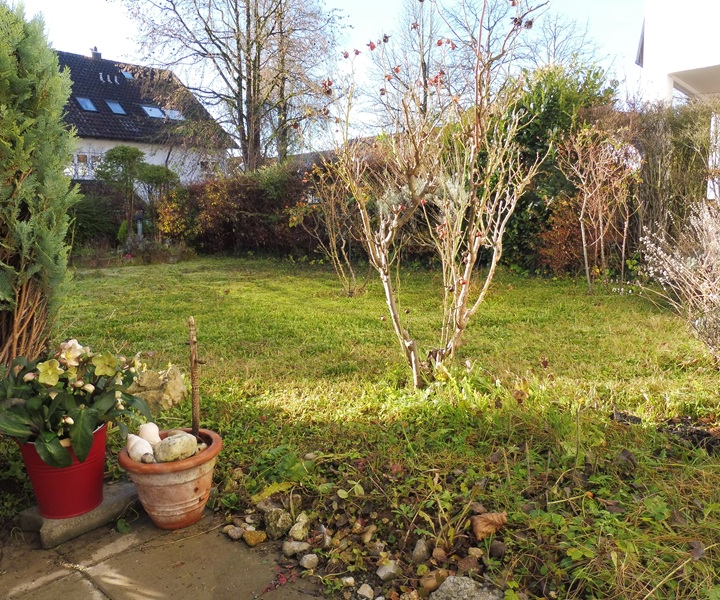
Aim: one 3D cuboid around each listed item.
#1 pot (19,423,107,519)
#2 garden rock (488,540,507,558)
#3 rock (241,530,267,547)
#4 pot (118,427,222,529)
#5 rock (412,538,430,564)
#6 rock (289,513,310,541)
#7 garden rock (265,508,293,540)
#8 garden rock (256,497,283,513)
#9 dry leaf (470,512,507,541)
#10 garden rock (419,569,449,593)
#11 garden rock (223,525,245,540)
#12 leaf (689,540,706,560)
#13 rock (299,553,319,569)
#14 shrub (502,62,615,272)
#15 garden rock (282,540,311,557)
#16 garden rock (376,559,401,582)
[{"bbox_3d":[-0.783,0.450,1.552,0.216,0.208,0.216,0,10,0],"label":"pot"},{"bbox_3d":[0.328,0.592,1.369,0.040,0.031,0.035,1,8,14],"label":"garden rock"},{"bbox_3d":[-0.261,0.595,1.438,0.059,0.030,0.042,-3,8,-11],"label":"rock"},{"bbox_3d":[-0.513,0.503,1.597,0.270,0.204,0.270,0,10,0],"label":"pot"},{"bbox_3d":[0.152,0.620,1.425,0.045,0.055,0.045,0,10,0],"label":"rock"},{"bbox_3d":[-0.153,0.573,1.466,0.053,0.061,0.063,-2,8,-7],"label":"rock"},{"bbox_3d":[-0.216,0.595,1.530,0.074,0.072,0.068,0,10,0],"label":"garden rock"},{"bbox_3d":[-0.251,0.570,1.602,0.072,0.033,0.061,-3,8,-10],"label":"garden rock"},{"bbox_3d":[0.334,0.588,1.500,0.090,0.055,0.070,0,10,0],"label":"dry leaf"},{"bbox_3d":[0.161,0.609,1.252,0.062,0.037,0.050,0,8,7],"label":"garden rock"},{"bbox_3d":[-0.320,0.593,1.471,0.056,0.028,0.041,-3,8,-13],"label":"garden rock"},{"bbox_3d":[0.765,0.567,1.308,0.038,0.020,0.045,4,9,31],"label":"leaf"},{"bbox_3d":[-0.117,0.606,1.340,0.043,0.029,0.037,-2,8,-6],"label":"rock"},{"bbox_3d":[2.611,-1.756,7.600,1.350,2.600,1.200,0,10,0],"label":"shrub"},{"bbox_3d":[-0.153,0.600,1.393,0.068,0.029,0.041,-2,8,-7],"label":"garden rock"},{"bbox_3d":[0.067,0.637,1.360,0.057,0.047,0.053,0,10,0],"label":"garden rock"}]

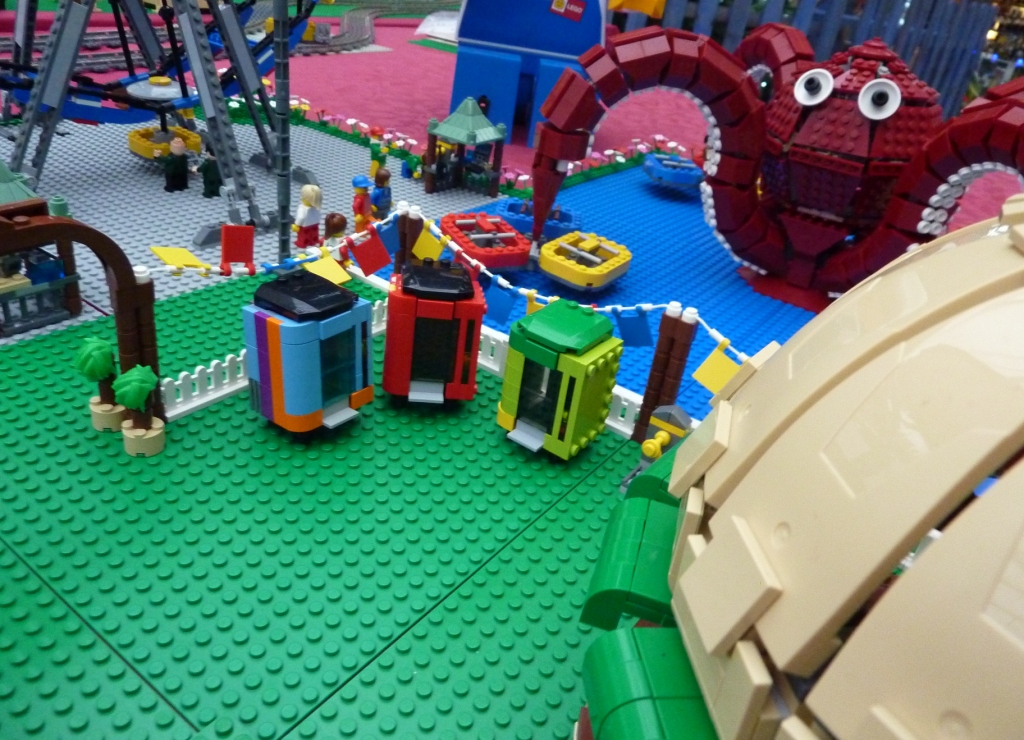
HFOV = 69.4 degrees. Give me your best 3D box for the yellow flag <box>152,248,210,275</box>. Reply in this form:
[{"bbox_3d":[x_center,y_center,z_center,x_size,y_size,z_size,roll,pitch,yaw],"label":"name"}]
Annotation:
[{"bbox_3d":[-0.139,-0.046,0.310,0.021,0.004,0.016,39,21,22],"label":"yellow flag"}]

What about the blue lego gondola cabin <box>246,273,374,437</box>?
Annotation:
[{"bbox_3d":[-0.089,-0.010,0.331,0.037,0.063,0.044,24,32,24],"label":"blue lego gondola cabin"}]

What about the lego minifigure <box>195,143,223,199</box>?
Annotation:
[{"bbox_3d":[-0.233,-0.158,0.572,0.017,0.041,0.022,20,31,17],"label":"lego minifigure"}]

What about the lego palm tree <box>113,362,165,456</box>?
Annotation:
[{"bbox_3d":[-0.152,0.015,0.303,0.018,0.038,0.018,26,34,26],"label":"lego palm tree"}]

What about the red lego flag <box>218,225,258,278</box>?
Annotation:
[{"bbox_3d":[-0.119,-0.051,0.322,0.004,0.022,0.016,10,11,33],"label":"red lego flag"}]

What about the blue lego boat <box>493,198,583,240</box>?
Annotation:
[{"bbox_3d":[0.021,-0.113,0.561,0.062,0.017,0.048,10,30,0],"label":"blue lego boat"}]

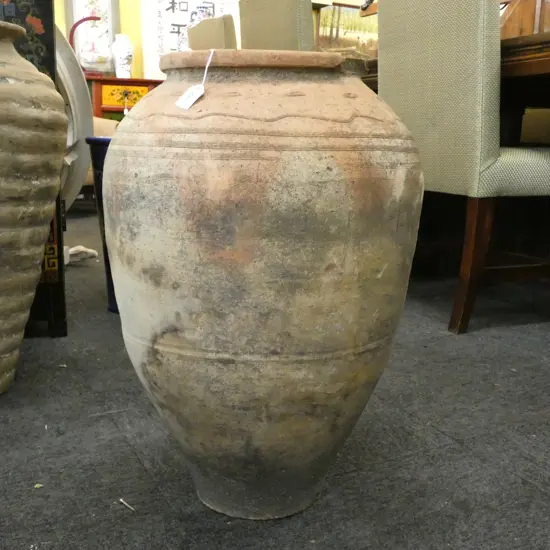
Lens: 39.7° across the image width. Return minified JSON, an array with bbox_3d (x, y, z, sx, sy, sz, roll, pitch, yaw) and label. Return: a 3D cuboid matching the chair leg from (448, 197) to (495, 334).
[{"bbox_3d":[0.499,-0.025,1.946,0.054,0.356,0.044,5,7,-24],"label":"chair leg"}]

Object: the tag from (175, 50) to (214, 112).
[{"bbox_3d":[-0.083,-0.215,0.846,0.026,0.081,0.011,17,-16,32],"label":"tag"}]

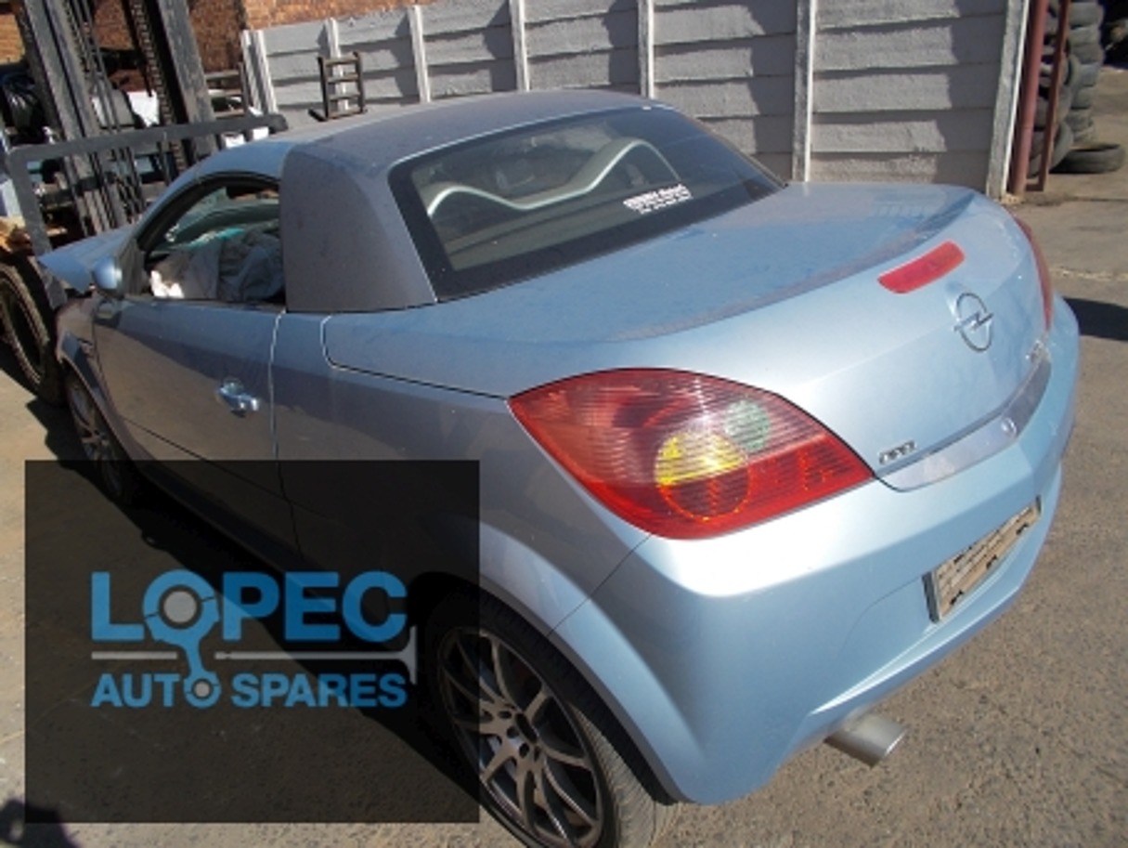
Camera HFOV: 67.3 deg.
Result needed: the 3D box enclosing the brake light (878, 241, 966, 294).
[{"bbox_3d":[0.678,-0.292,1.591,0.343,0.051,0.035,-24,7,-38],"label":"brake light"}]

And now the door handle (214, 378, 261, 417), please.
[{"bbox_3d":[-0.790,-0.065,2.040,0.051,0.066,0.197,-24,29,-38],"label":"door handle"}]

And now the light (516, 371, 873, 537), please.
[{"bbox_3d":[0.212,0.027,1.254,0.563,0.237,0.172,-7,23,-6],"label":"light"}]

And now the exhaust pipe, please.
[{"bbox_3d":[0.520,0.553,1.543,0.096,0.091,0.172,-24,29,-38],"label":"exhaust pipe"}]

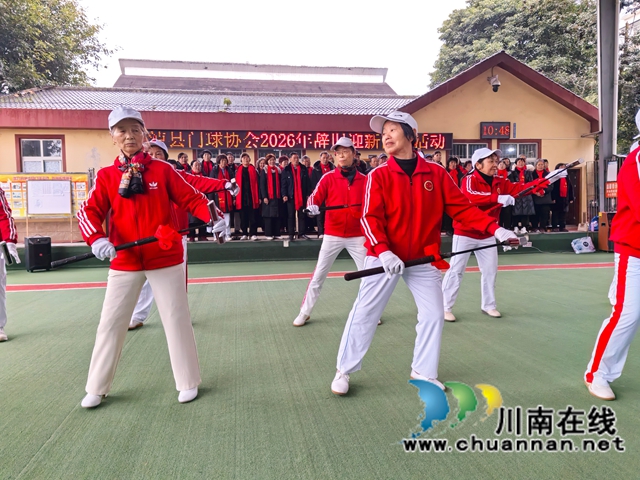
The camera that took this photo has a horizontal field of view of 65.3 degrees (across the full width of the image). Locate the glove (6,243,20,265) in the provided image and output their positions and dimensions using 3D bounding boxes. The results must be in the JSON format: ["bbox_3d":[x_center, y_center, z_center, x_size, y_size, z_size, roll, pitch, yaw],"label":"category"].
[{"bbox_3d":[-2.393,0.104,3.900,0.090,0.170,0.090,-2,4,-20],"label":"glove"}]

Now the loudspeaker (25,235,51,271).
[{"bbox_3d":[-4.697,0.233,8.300,0.340,0.580,0.340,-4,5,-40],"label":"loudspeaker"}]

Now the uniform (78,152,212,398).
[{"bbox_3d":[-0.874,0.159,2.620,0.660,1.270,0.380,-2,4,-12],"label":"uniform"}]

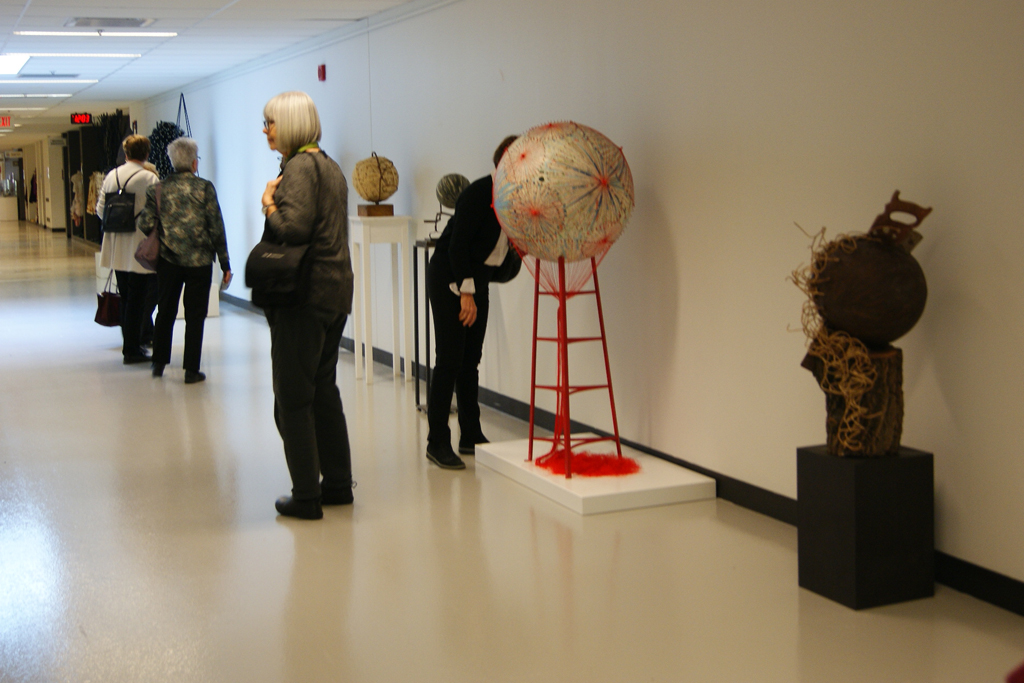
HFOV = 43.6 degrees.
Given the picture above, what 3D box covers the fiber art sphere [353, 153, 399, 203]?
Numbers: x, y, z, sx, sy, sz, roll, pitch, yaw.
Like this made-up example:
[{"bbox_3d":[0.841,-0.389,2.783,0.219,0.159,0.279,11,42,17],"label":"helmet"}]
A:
[{"bbox_3d":[-0.892,-1.065,8.364,0.300,0.310,0.300,-1,7,0],"label":"fiber art sphere"}]

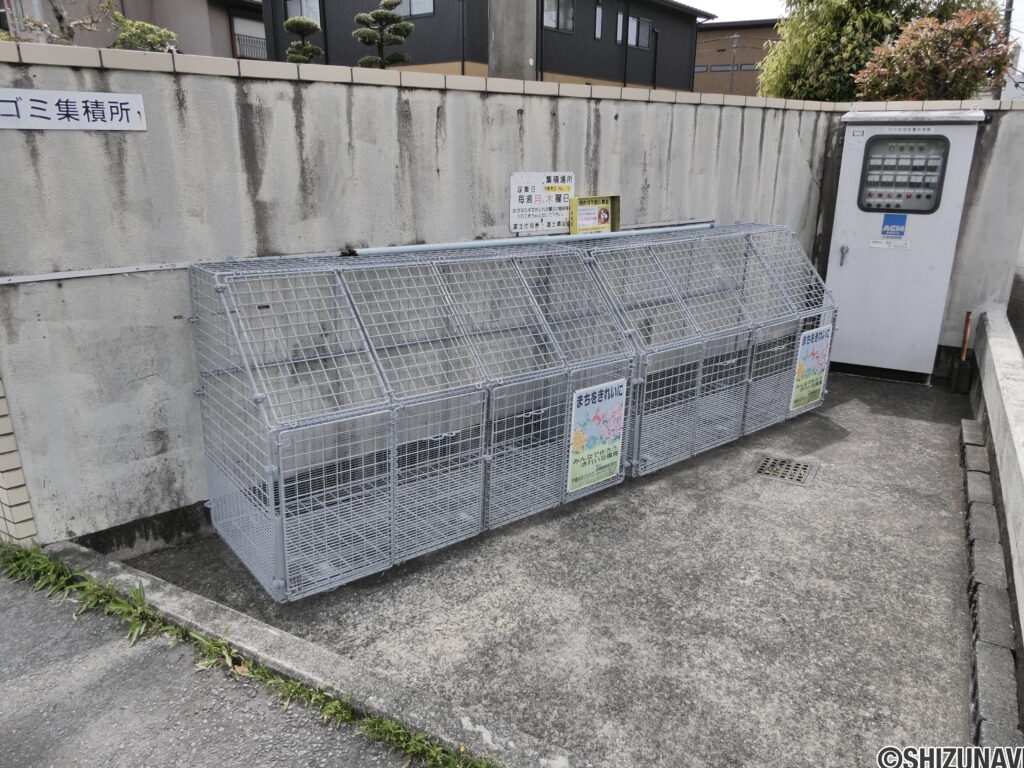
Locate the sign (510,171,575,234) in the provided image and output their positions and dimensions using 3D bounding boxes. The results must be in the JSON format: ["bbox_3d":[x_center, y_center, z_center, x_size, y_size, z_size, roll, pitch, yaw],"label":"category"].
[{"bbox_3d":[0.172,-0.958,3.759,0.442,0.317,0.015,-13,22,-36],"label":"sign"}]

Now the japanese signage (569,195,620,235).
[{"bbox_3d":[0.463,-0.938,3.962,0.317,0.201,0.070,-13,22,-36],"label":"japanese signage"}]

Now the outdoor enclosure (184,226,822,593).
[{"bbox_3d":[0.397,-0.155,3.718,3.670,1.150,0.720,-14,22,-36],"label":"outdoor enclosure"}]

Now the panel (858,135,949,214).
[{"bbox_3d":[2.740,-1.465,4.981,0.502,0.528,0.050,8,20,24],"label":"panel"}]

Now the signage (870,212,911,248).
[{"bbox_3d":[2.733,-1.093,5.100,0.256,0.236,0.010,8,20,24],"label":"signage"}]

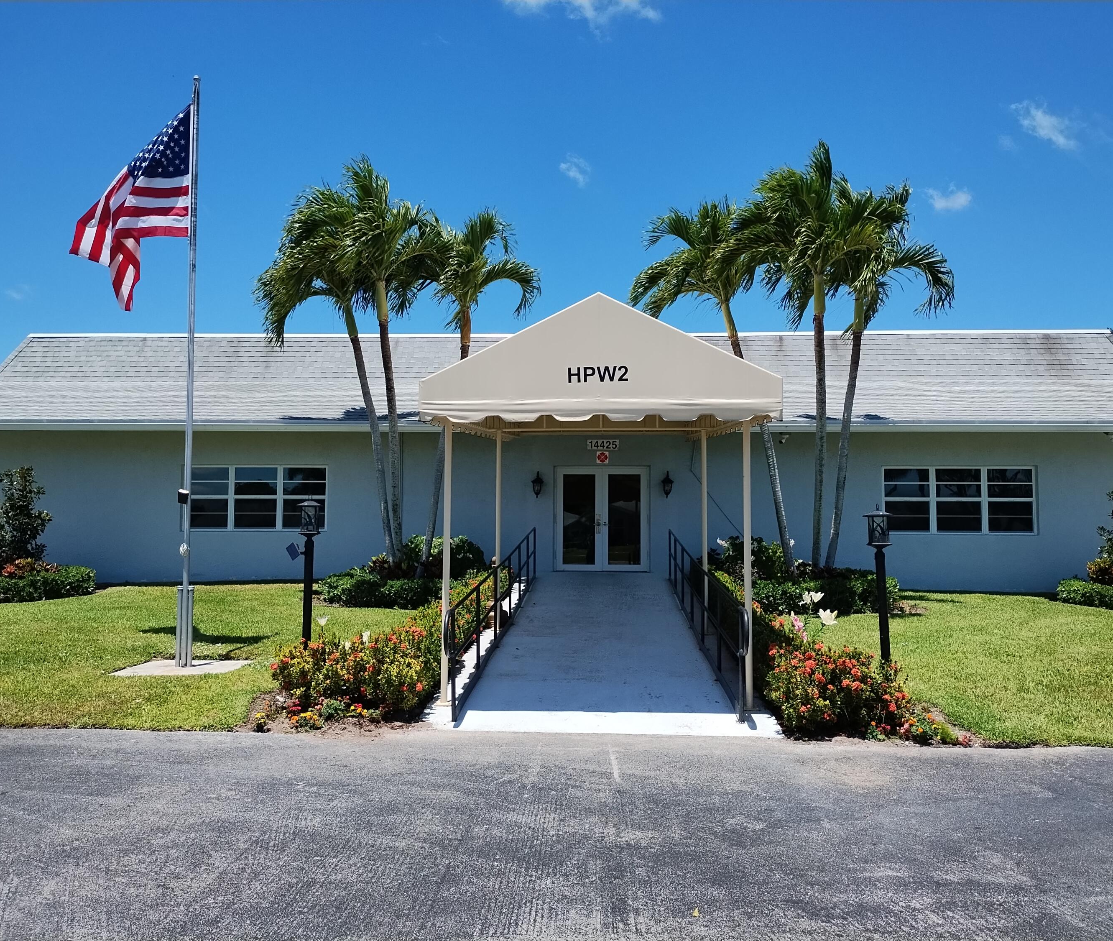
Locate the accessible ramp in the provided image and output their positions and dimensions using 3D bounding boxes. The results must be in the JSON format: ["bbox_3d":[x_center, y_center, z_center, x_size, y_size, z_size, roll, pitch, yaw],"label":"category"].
[{"bbox_3d":[0.604,2.083,12.560,2.850,0.734,10.202,0,-3,3],"label":"accessible ramp"}]

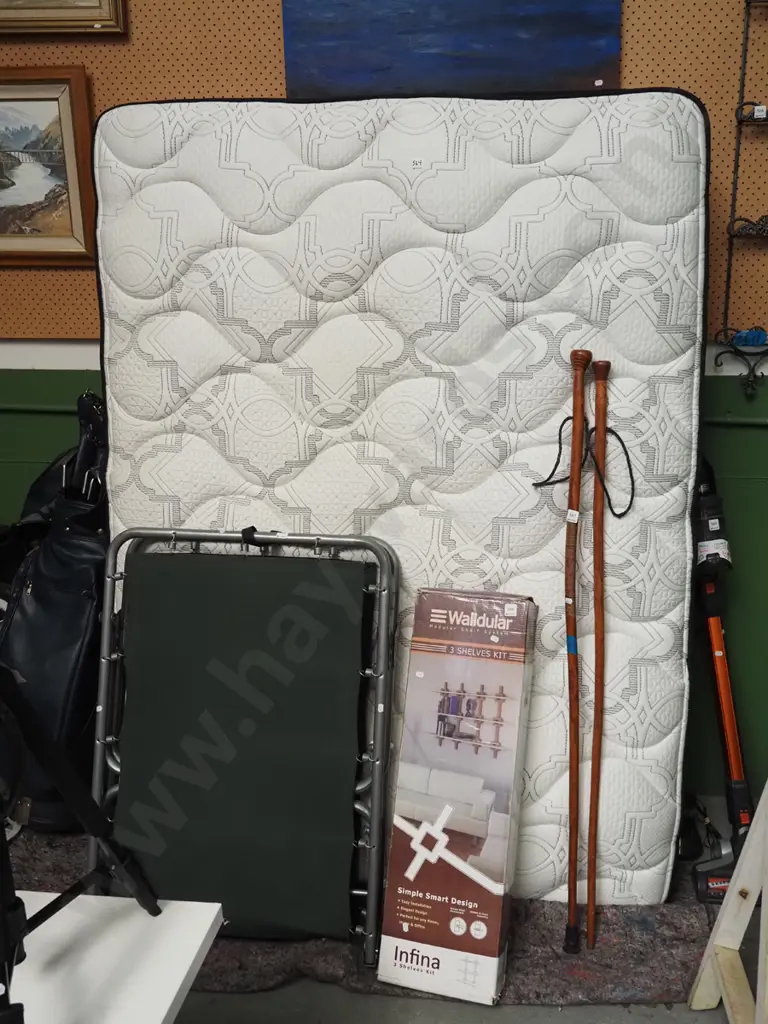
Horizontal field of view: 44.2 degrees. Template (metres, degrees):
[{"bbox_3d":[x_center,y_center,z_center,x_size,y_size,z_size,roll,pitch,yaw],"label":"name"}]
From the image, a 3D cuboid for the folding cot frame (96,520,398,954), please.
[{"bbox_3d":[-0.326,0.518,2.198,0.695,0.955,0.115,2,-3,9],"label":"folding cot frame"}]

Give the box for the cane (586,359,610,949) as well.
[{"bbox_3d":[0.478,0.322,2.130,0.045,1.325,0.045,1,1,7],"label":"cane"}]

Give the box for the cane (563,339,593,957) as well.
[{"bbox_3d":[0.432,0.312,2.127,0.055,1.350,0.052,1,1,7],"label":"cane"}]

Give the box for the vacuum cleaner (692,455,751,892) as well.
[{"bbox_3d":[0.842,0.413,2.368,0.260,1.110,0.195,-6,-3,9],"label":"vacuum cleaner"}]

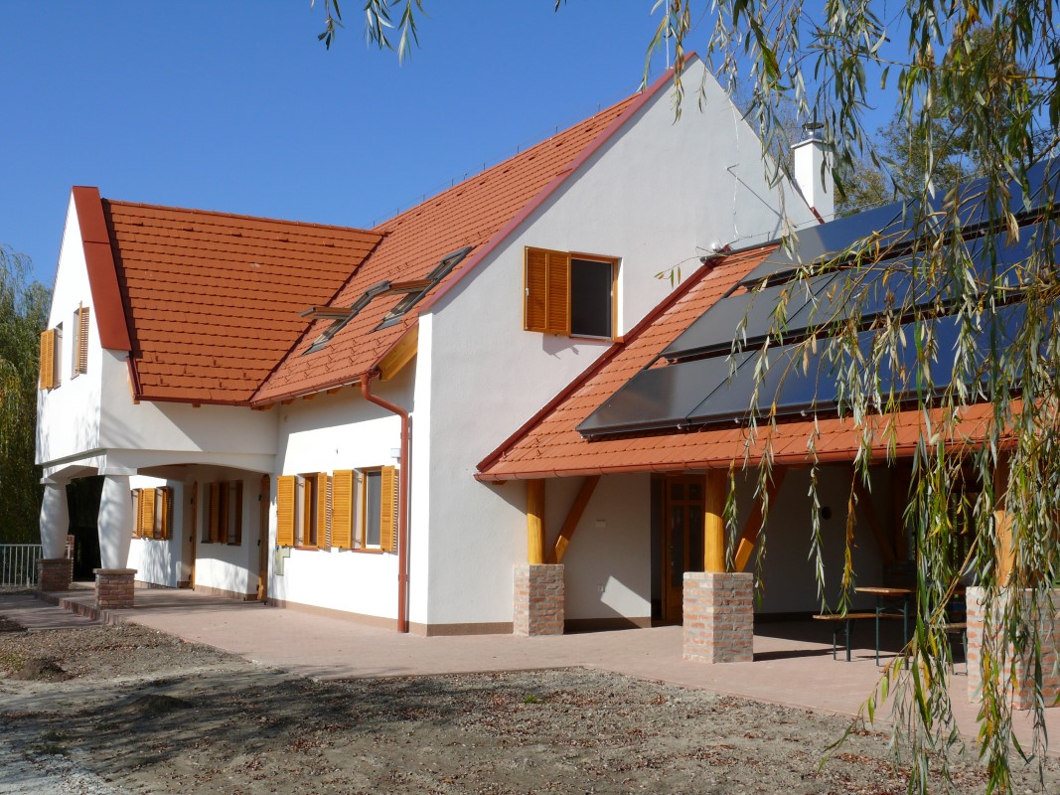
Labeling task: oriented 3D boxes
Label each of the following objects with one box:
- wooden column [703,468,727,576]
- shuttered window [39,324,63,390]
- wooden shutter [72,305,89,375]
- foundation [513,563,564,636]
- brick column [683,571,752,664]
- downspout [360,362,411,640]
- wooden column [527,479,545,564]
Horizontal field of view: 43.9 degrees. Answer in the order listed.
[{"bbox_3d":[1.962,1.265,13.887,0.231,1.162,0.231,0,-6,0],"label":"wooden column"},{"bbox_3d":[-9.220,-0.745,25.359,0.200,1.200,1.430,4,-7,-28],"label":"shuttered window"},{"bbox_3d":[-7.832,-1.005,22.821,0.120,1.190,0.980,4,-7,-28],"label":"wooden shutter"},{"bbox_3d":[0.122,2.622,17.117,0.508,0.894,0.436,4,-7,-28],"label":"foundation"},{"bbox_3d":[1.975,2.293,13.794,0.512,0.907,0.512,4,-7,-28],"label":"brick column"},{"bbox_3d":[-1.866,1.341,17.098,0.620,3.392,0.100,4,-7,-28],"label":"downspout"},{"bbox_3d":[0.093,1.588,17.217,0.227,1.175,0.227,0,-6,0],"label":"wooden column"}]

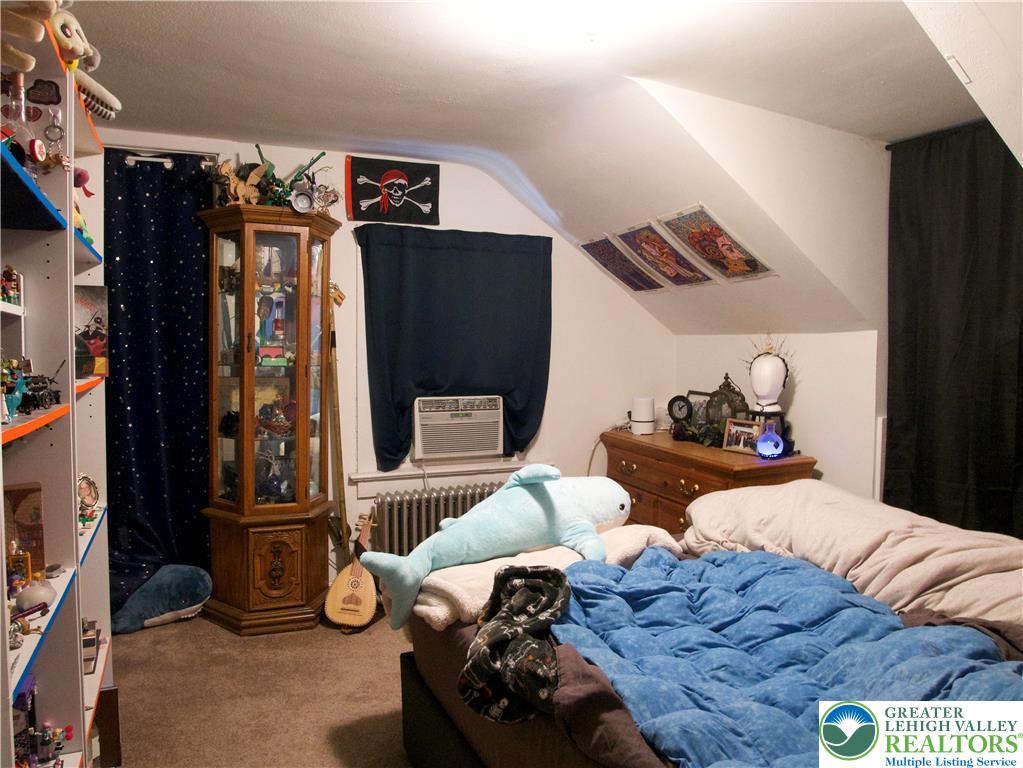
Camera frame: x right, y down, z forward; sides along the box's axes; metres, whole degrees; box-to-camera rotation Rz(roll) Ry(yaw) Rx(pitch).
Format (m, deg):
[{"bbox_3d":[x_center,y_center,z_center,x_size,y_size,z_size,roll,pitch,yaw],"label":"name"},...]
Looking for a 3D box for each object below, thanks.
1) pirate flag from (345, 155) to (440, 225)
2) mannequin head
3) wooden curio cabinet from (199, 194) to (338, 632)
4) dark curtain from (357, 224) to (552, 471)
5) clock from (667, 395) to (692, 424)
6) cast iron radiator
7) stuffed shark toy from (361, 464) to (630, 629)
[{"bbox_3d":[-0.575,-0.941,3.454,0.460,0.305,0.015,-1,3,-20],"label":"pirate flag"},{"bbox_3d":[1.109,-0.011,3.062,0.190,0.255,0.155,-3,4,-44],"label":"mannequin head"},{"bbox_3d":[-1.047,0.160,3.143,0.640,1.800,0.340,-1,3,-20],"label":"wooden curio cabinet"},{"bbox_3d":[-0.258,-0.174,3.544,1.000,1.180,0.130,-1,3,-20],"label":"dark curtain"},{"bbox_3d":[0.863,0.131,3.643,0.123,0.150,0.060,3,4,40],"label":"clock"},{"bbox_3d":[-0.294,0.775,3.444,0.720,0.540,0.170,-1,3,-25],"label":"cast iron radiator"},{"bbox_3d":[-0.034,0.442,2.084,0.830,0.370,0.390,-8,5,-15],"label":"stuffed shark toy"}]

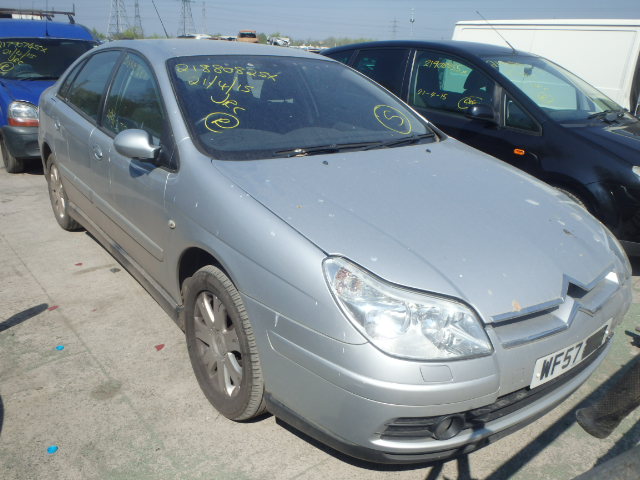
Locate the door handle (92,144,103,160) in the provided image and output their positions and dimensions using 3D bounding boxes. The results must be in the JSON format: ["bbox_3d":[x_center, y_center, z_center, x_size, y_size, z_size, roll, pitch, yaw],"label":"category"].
[{"bbox_3d":[-1.260,-0.499,2.941,0.050,0.075,0.180,-13,25,-36],"label":"door handle"}]

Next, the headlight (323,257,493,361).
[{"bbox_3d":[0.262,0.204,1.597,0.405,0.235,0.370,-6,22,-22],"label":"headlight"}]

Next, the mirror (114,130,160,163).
[{"bbox_3d":[-0.792,-0.410,2.237,0.210,0.145,0.150,-13,25,-36],"label":"mirror"}]

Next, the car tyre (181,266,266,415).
[{"bbox_3d":[-0.340,0.403,2.162,0.215,0.635,0.640,-13,25,-36],"label":"car tyre"}]

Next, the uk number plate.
[{"bbox_3d":[0.888,0.385,1.799,0.520,0.111,0.025,-13,25,-36],"label":"uk number plate"}]

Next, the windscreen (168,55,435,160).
[{"bbox_3d":[-0.084,-0.760,2.753,1.460,0.117,0.939,-13,52,-36],"label":"windscreen"}]

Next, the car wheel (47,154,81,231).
[{"bbox_3d":[-2.016,-0.404,4.187,0.215,0.635,0.640,-13,25,-36],"label":"car wheel"}]

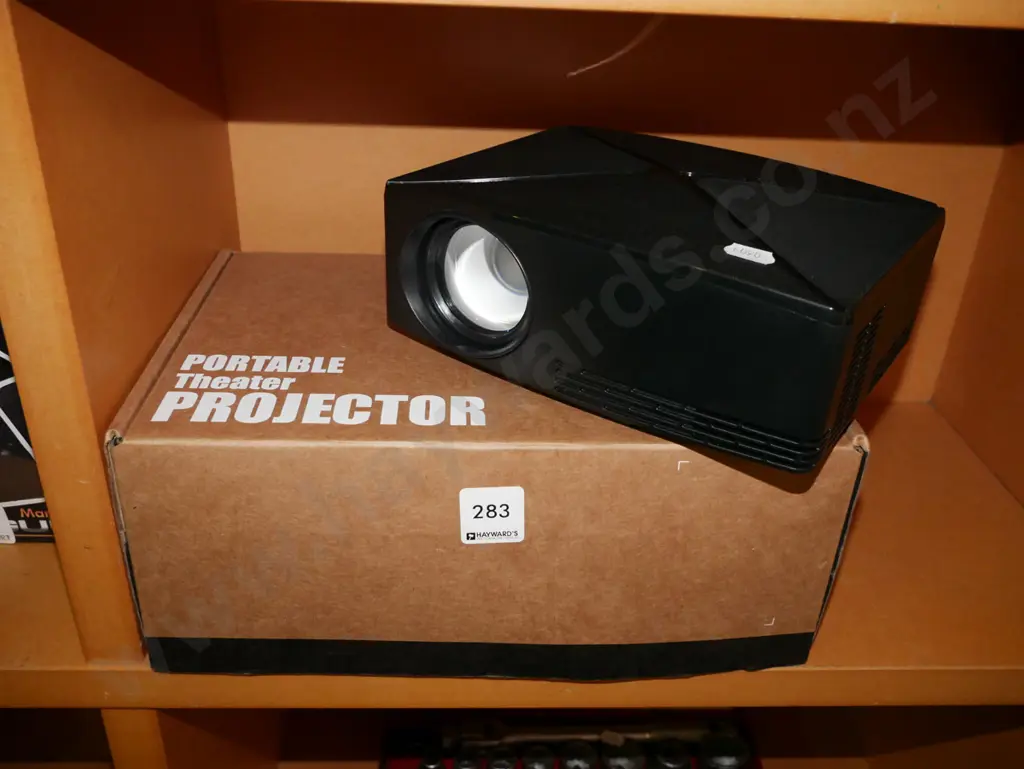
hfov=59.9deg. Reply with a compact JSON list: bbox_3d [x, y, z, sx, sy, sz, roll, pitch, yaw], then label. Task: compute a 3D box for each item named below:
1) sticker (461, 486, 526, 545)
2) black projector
[{"bbox_3d":[-0.008,0.057,0.386,0.028,0.030,0.001,-2,29,-4],"label":"sticker"},{"bbox_3d":[0.072,-0.055,0.439,0.220,0.075,0.154,20,32,29],"label":"black projector"}]

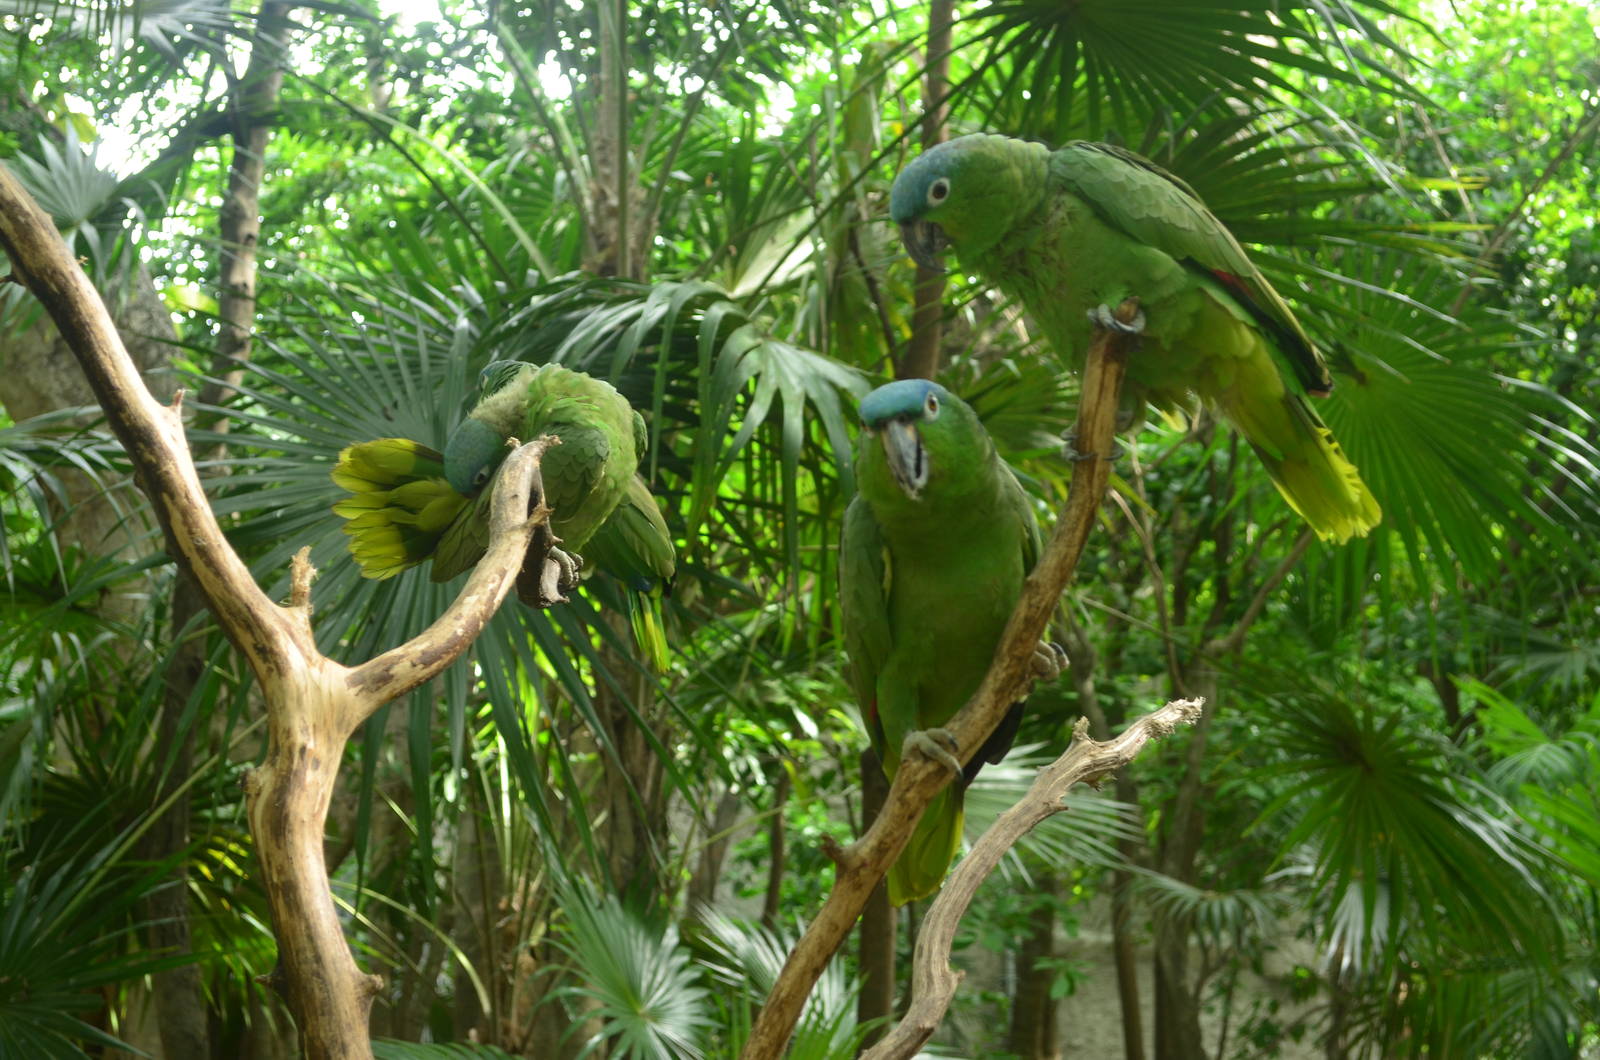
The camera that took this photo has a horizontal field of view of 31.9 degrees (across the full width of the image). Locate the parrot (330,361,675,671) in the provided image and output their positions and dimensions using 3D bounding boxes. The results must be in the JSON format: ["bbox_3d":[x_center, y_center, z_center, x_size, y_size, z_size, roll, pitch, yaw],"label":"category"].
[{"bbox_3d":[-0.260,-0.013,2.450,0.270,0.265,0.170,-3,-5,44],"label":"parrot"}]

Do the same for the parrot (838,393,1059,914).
[{"bbox_3d":[0.092,0.069,1.730,0.135,0.315,0.180,0,-3,-3],"label":"parrot"}]

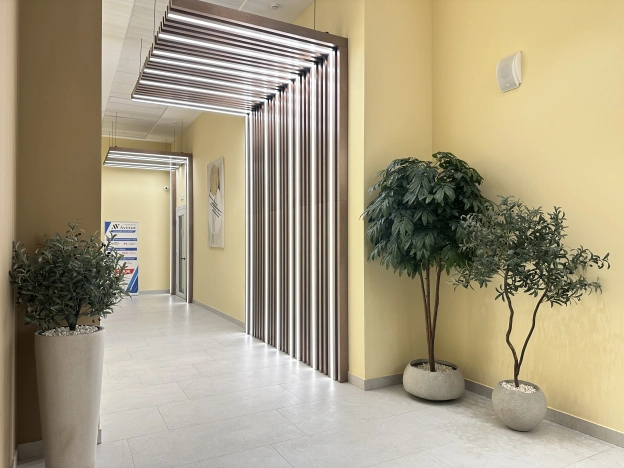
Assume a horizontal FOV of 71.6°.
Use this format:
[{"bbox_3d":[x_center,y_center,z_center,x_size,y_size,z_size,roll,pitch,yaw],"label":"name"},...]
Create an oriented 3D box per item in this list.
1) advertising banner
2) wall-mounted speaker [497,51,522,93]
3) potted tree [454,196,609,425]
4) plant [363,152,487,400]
[{"bbox_3d":[-5.030,0.678,11.450,0.820,1.963,0.181,0,-1,-28],"label":"advertising banner"},{"bbox_3d":[1.800,-1.480,3.953,0.120,0.333,0.181,0,-1,-28],"label":"wall-mounted speaker"},{"bbox_3d":[1.664,0.627,3.438,0.795,1.892,1.208,0,-1,-28],"label":"potted tree"},{"bbox_3d":[1.101,0.301,4.090,1.168,2.134,0.986,0,-1,-28],"label":"plant"}]

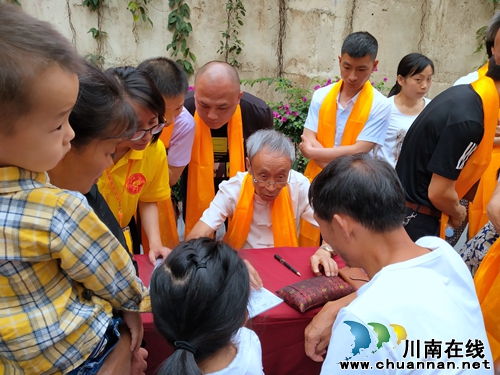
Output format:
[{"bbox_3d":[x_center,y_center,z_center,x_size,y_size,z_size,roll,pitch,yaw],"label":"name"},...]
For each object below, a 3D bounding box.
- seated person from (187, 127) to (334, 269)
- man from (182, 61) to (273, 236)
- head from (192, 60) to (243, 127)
[{"bbox_3d":[0.035,0.375,1.780,0.570,1.240,0.680,0,13,-6],"label":"seated person"},{"bbox_3d":[-0.110,0.200,2.000,0.560,1.500,0.500,3,13,6],"label":"man"},{"bbox_3d":[-0.130,-0.371,1.730,0.190,0.255,0.225,5,38,16],"label":"head"}]

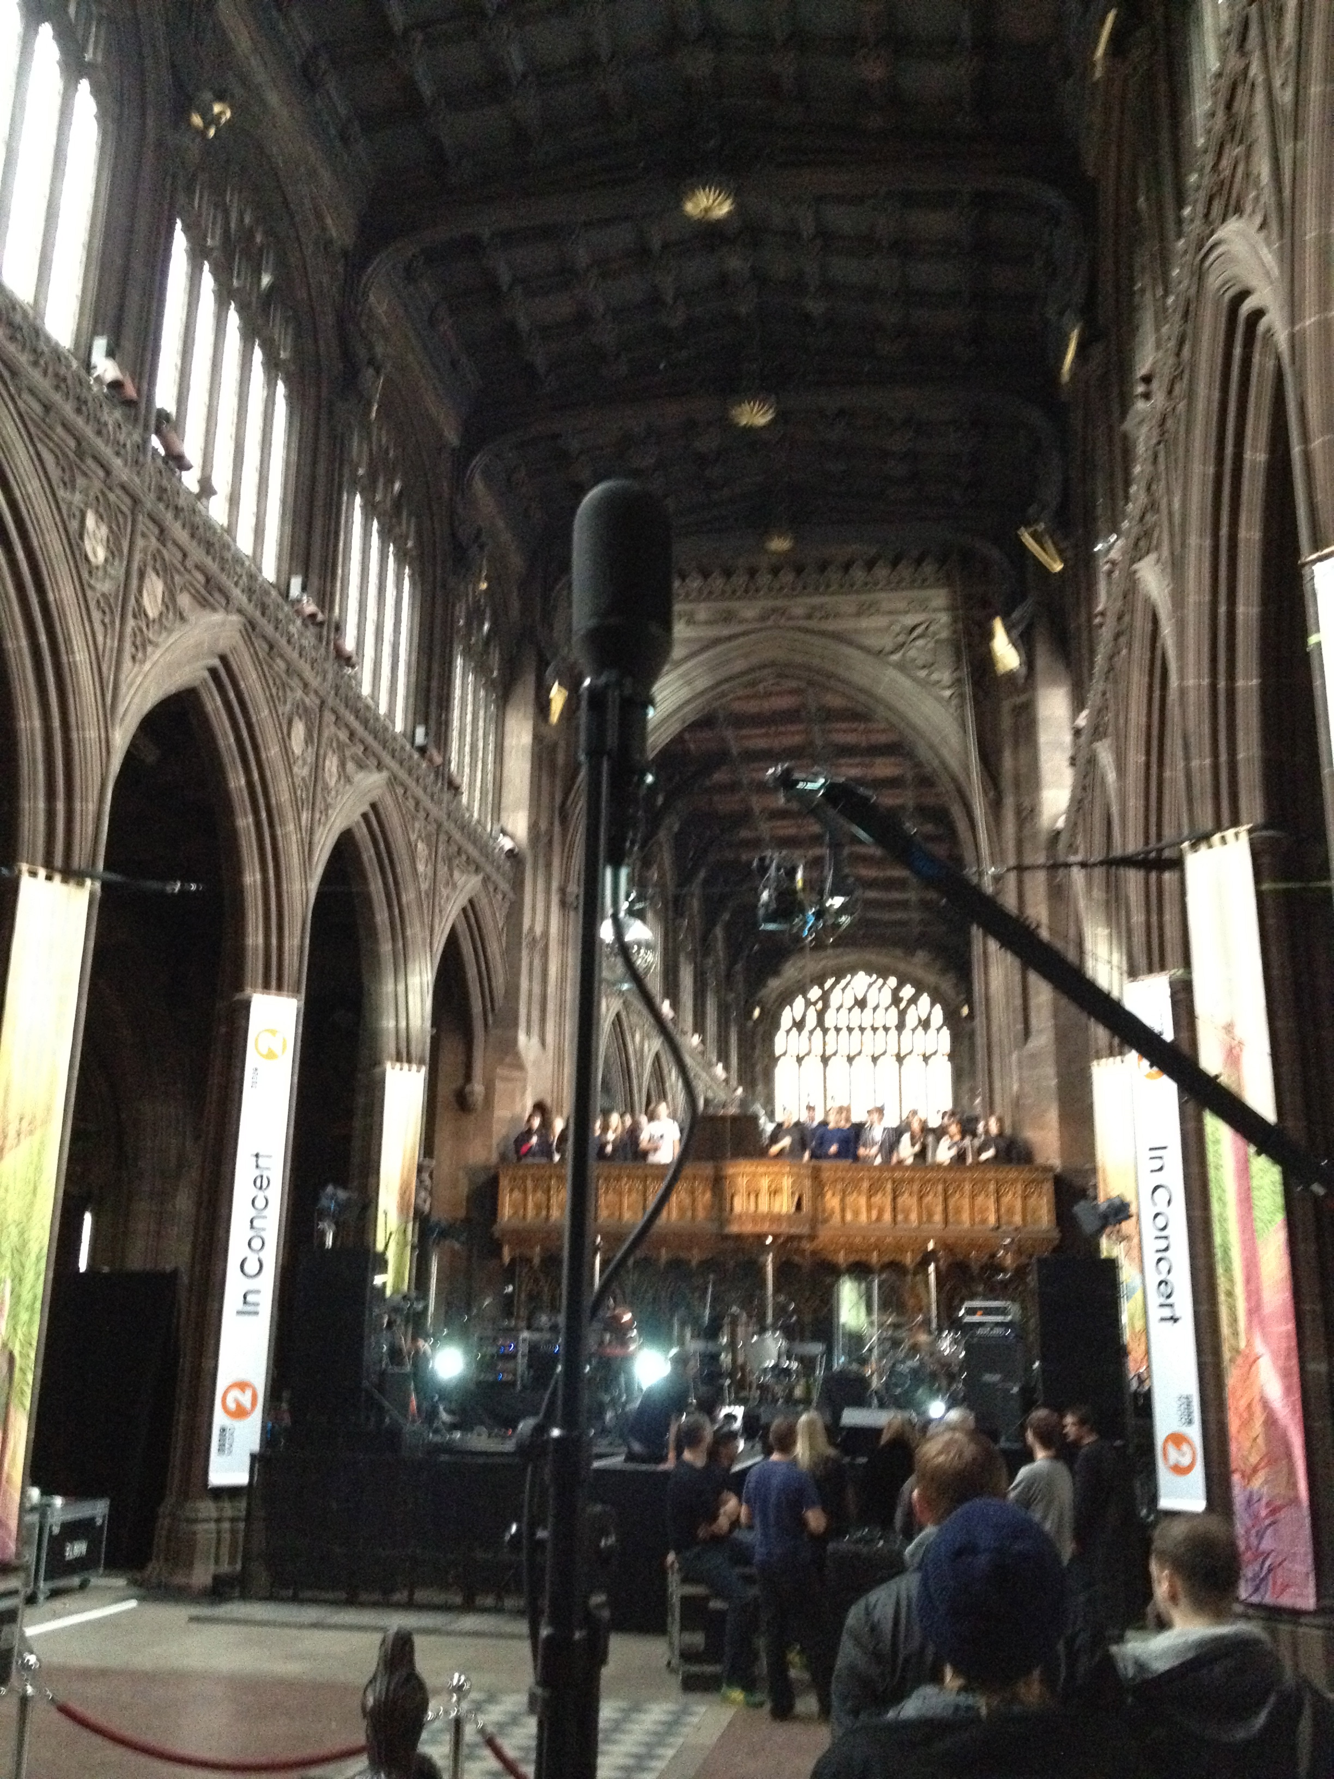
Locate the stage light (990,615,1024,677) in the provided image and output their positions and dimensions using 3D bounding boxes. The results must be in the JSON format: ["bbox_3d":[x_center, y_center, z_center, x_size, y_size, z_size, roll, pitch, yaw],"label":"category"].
[{"bbox_3d":[4.862,-3.480,25.735,0.380,0.800,0.400,-11,-19,38],"label":"stage light"}]

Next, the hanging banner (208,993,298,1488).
[{"bbox_3d":[-3.881,3.234,16.927,0.442,4.480,0.050,9,-17,-27],"label":"hanging banner"}]

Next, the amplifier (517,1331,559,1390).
[{"bbox_3d":[-1.463,5.552,21.197,0.540,0.710,0.450,-1,-15,6],"label":"amplifier"}]

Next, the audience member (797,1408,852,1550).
[{"bbox_3d":[1.026,4.335,11.769,0.460,1.740,0.340,-3,-15,13],"label":"audience member"}]

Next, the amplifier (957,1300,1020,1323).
[{"bbox_3d":[3.544,4.636,19.771,0.600,0.260,0.360,-7,-17,27],"label":"amplifier"}]

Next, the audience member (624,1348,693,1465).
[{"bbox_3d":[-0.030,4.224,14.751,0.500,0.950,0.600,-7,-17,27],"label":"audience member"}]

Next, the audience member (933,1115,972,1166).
[{"bbox_3d":[4.081,4.071,25.651,0.520,1.620,0.400,0,-15,3],"label":"audience member"}]

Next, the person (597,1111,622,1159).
[{"bbox_3d":[-0.829,4.134,26.431,0.460,1.720,0.360,-3,-15,14],"label":"person"}]

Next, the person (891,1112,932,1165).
[{"bbox_3d":[3.287,3.827,24.040,0.460,1.660,0.300,-2,-16,9],"label":"person"}]

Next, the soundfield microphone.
[{"bbox_3d":[-0.042,-0.205,1.697,0.090,0.345,0.090,-2,-16,9],"label":"soundfield microphone"}]

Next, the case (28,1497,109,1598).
[{"bbox_3d":[-5.622,5.921,16.229,0.600,0.780,1.200,-1,-15,9],"label":"case"}]

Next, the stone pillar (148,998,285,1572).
[{"bbox_3d":[-4.144,3.742,17.230,0.950,5.515,0.950,-1,-15,9],"label":"stone pillar"}]

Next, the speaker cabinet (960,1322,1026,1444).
[{"bbox_3d":[3.310,5.016,18.236,0.650,1.220,0.420,-4,-16,18],"label":"speaker cabinet"}]

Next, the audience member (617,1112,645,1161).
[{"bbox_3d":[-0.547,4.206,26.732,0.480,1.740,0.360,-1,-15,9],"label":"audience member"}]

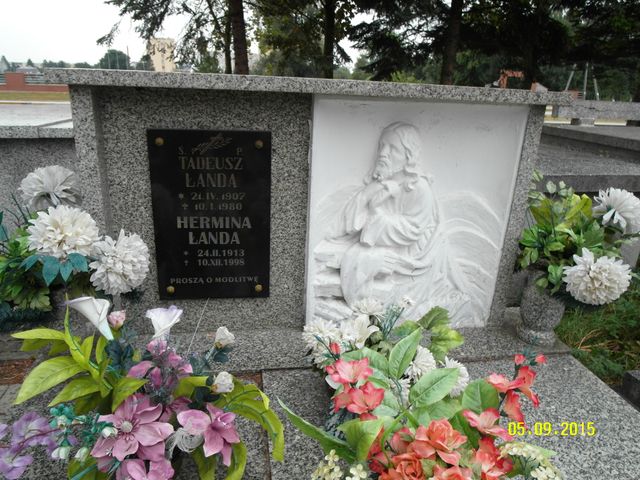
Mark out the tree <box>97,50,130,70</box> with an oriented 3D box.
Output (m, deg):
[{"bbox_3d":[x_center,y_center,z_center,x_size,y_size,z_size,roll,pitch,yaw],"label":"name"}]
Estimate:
[{"bbox_3d":[-35.012,-29.835,75.787,5.747,4.670,5.460,-6,21,-23],"label":"tree"}]

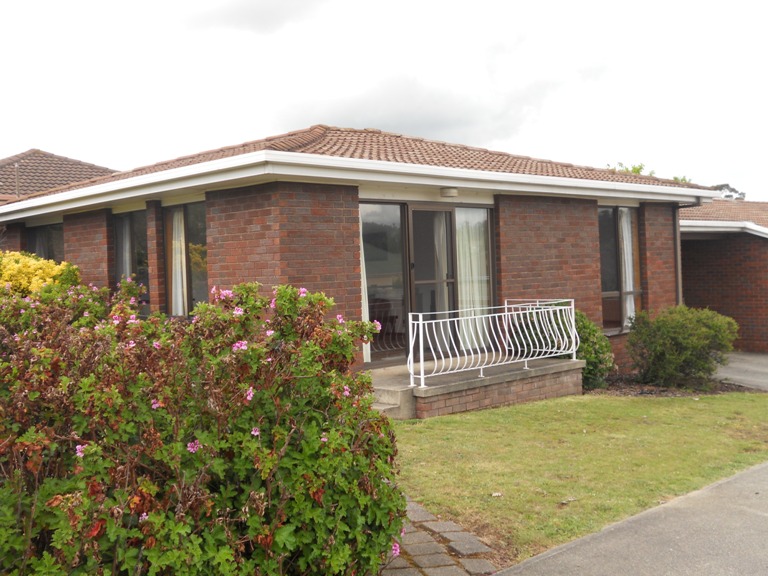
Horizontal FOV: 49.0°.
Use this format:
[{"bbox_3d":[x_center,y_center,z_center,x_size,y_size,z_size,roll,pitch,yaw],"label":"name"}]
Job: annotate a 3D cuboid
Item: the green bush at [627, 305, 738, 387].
[{"bbox_3d":[4.740,0.890,13.400,1.720,1.200,1.550,-2,1,19],"label":"green bush"}]

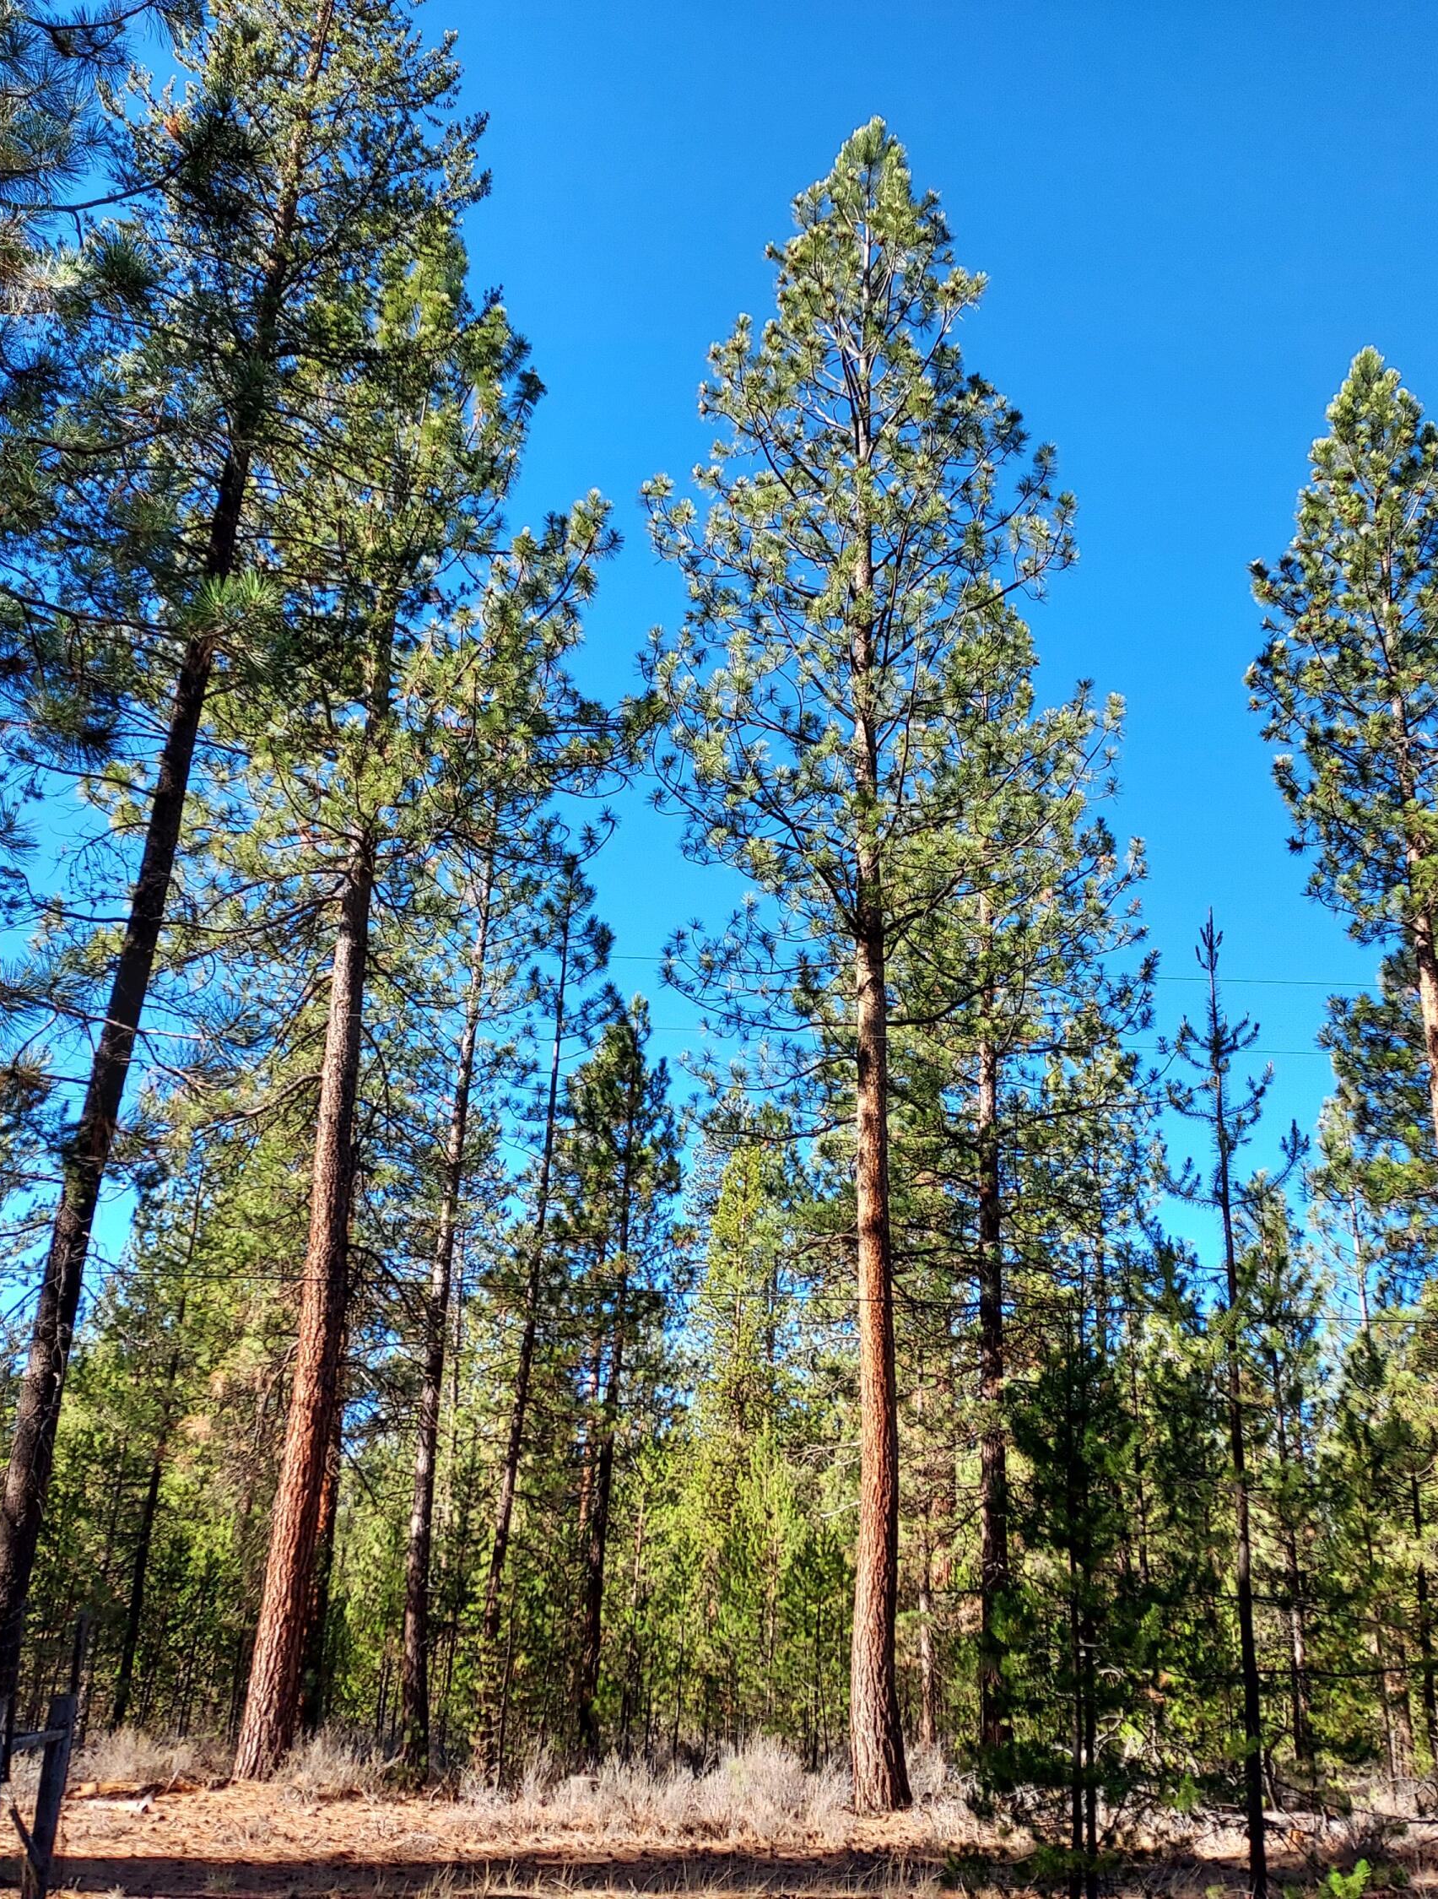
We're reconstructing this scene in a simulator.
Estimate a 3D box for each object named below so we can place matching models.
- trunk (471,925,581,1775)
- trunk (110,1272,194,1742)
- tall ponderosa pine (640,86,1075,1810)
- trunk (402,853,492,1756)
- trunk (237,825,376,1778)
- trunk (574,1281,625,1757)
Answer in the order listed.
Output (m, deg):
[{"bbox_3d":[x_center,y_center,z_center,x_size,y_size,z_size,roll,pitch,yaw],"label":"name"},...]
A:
[{"bbox_3d":[-2.334,4.537,22.216,0.200,10.750,0.200,5,-21,-5],"label":"trunk"},{"bbox_3d":[-7.558,7.239,23.556,0.150,5.970,0.150,8,-22,-15],"label":"trunk"},{"bbox_3d":[1.764,-1.577,19.829,5.000,20.360,5.000,0,-21,5],"label":"tall ponderosa pine"},{"bbox_3d":[-3.008,3.721,20.028,0.260,10.350,0.260,5,-21,-8],"label":"trunk"},{"bbox_3d":[-4.256,3.244,18.596,0.500,10.000,0.500,6,-21,-12],"label":"trunk"},{"bbox_3d":[-1.451,7.172,22.536,0.210,5.830,0.210,4,-21,-2],"label":"trunk"}]

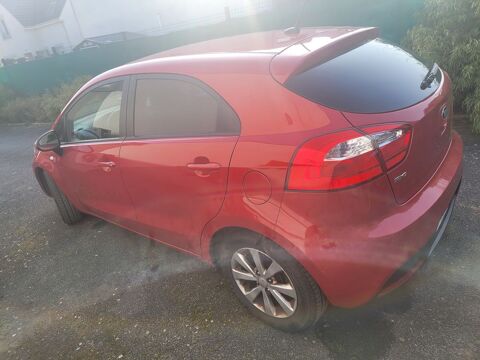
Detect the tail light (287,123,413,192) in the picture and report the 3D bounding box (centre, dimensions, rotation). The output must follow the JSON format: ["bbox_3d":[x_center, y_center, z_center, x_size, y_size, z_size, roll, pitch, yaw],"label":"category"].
[{"bbox_3d":[0.445,-0.085,1.532,0.400,0.260,0.360,10,30,40],"label":"tail light"}]

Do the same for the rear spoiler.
[{"bbox_3d":[0.553,-0.742,2.007,0.310,0.170,1.120,10,30,40],"label":"rear spoiler"}]

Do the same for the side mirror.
[{"bbox_3d":[-1.530,-0.314,2.880,0.150,0.165,0.180,10,30,40],"label":"side mirror"}]

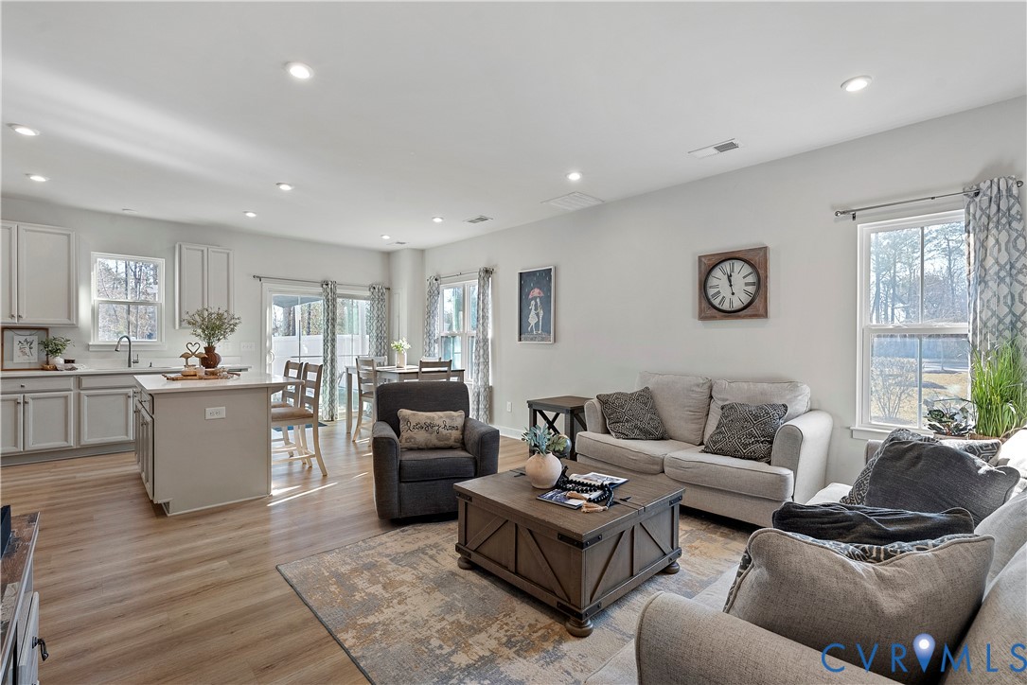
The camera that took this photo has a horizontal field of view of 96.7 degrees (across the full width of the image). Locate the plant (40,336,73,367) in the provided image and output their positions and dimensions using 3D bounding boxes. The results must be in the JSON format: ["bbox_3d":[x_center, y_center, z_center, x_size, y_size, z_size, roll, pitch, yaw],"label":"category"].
[{"bbox_3d":[-4.872,0.114,4.864,0.250,0.360,0.230,0,0,-43],"label":"plant"}]

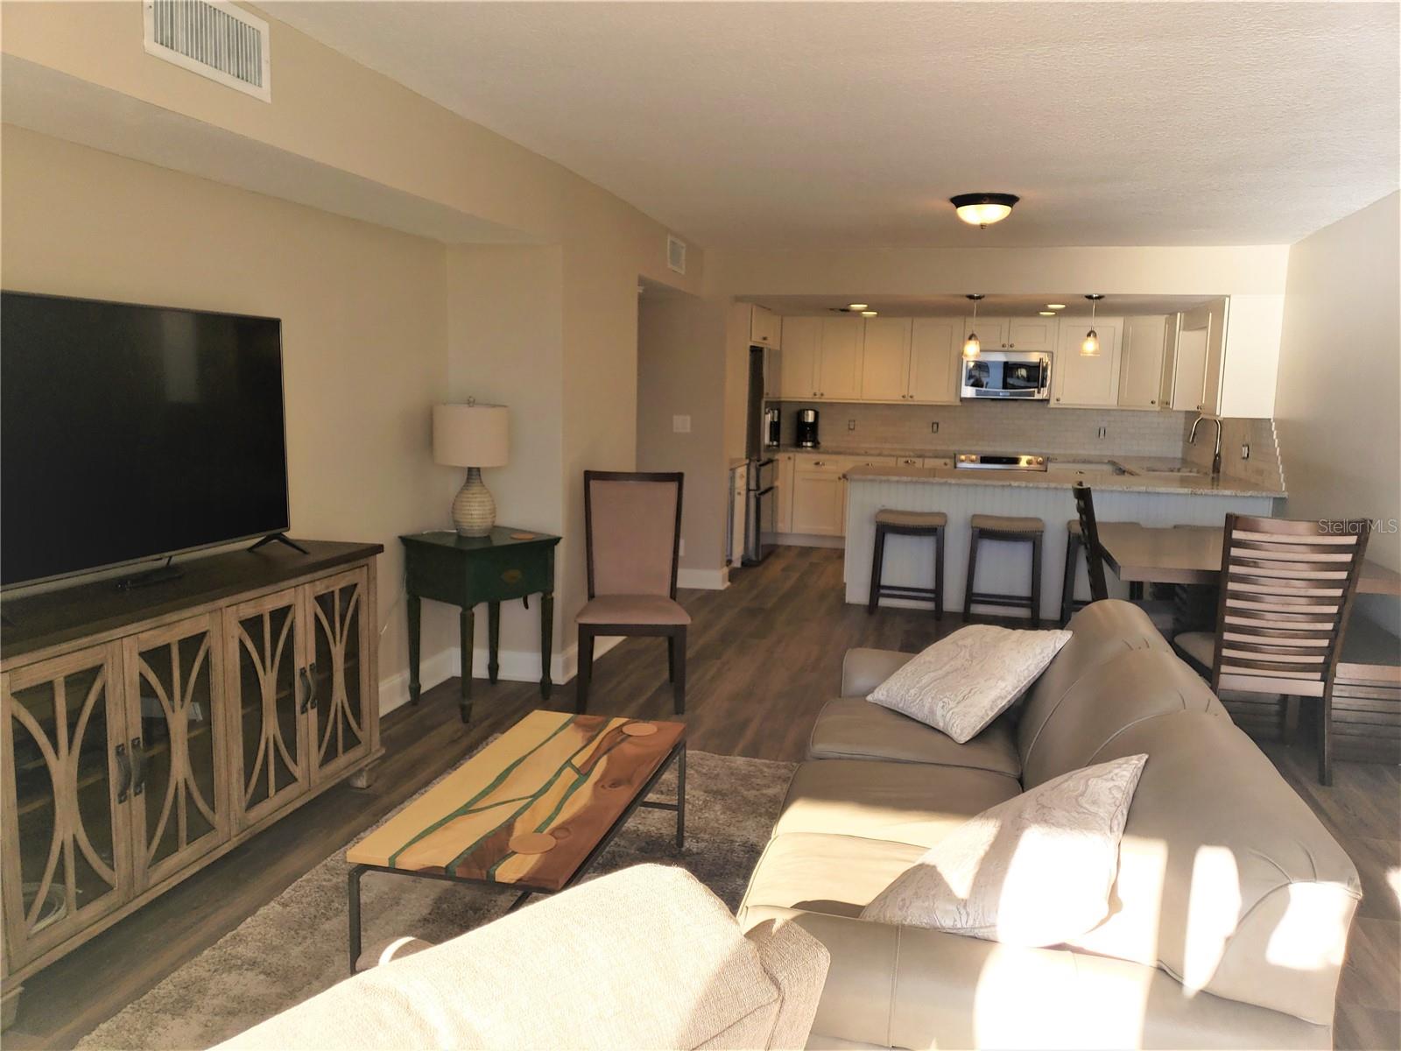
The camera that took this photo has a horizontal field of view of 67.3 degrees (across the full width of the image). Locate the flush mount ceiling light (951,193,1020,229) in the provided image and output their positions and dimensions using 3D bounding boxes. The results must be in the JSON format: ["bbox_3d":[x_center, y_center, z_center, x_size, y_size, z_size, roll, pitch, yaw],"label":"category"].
[{"bbox_3d":[1.398,-1.543,5.186,0.335,0.145,0.335,3,8,14],"label":"flush mount ceiling light"}]

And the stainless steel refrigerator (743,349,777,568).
[{"bbox_3d":[0.260,-0.636,9.186,0.730,1.780,0.860,3,8,14],"label":"stainless steel refrigerator"}]

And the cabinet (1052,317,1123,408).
[{"bbox_3d":[3.422,-1.442,9.355,0.560,0.790,0.320,3,8,14],"label":"cabinet"}]

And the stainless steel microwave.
[{"bbox_3d":[2.782,-1.359,9.600,0.765,0.435,0.400,3,8,14],"label":"stainless steel microwave"}]

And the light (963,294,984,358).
[{"bbox_3d":[1.911,-1.388,7.378,0.135,0.435,0.135,3,8,14],"label":"light"}]

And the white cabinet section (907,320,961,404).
[{"bbox_3d":[2.209,-1.533,9.830,0.465,0.762,0.330,3,8,14],"label":"white cabinet section"}]

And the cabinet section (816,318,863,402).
[{"bbox_3d":[1.373,-1.578,10.034,0.396,0.762,0.330,3,8,14],"label":"cabinet section"}]

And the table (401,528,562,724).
[{"bbox_3d":[-1.010,0.438,4.850,0.469,0.773,0.554,8,10,39],"label":"table"}]

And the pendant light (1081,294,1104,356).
[{"bbox_3d":[2.592,-1.318,6.973,0.135,0.410,0.135,3,8,14],"label":"pendant light"}]

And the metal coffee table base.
[{"bbox_3d":[-0.428,0.895,2.891,0.514,0.422,1.102,3,8,15],"label":"metal coffee table base"}]

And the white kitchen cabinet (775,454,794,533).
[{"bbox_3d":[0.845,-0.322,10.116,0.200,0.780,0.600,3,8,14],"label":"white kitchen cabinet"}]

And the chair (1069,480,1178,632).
[{"bbox_3d":[2.123,0.341,5.153,0.580,1.050,0.480,3,8,14],"label":"chair"}]

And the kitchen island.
[{"bbox_3d":[2.318,0.130,7.090,2.600,0.914,0.880,3,8,14],"label":"kitchen island"}]

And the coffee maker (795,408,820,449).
[{"bbox_3d":[1.044,-0.922,10.072,0.190,0.360,0.250,3,8,14],"label":"coffee maker"}]

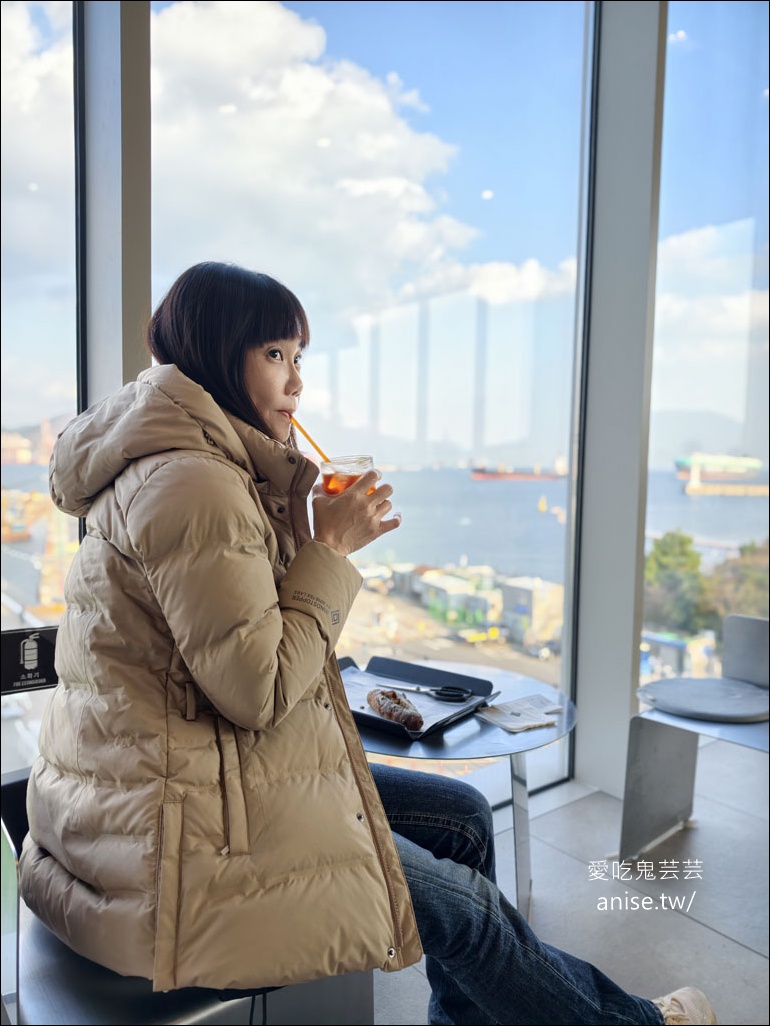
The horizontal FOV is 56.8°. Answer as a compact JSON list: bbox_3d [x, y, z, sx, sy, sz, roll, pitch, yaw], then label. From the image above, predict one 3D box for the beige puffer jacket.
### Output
[{"bbox_3d":[-0.257,0.168,0.967,0.475,0.745,0.490,-1,4,-27],"label":"beige puffer jacket"}]

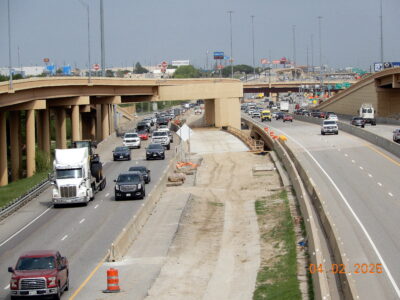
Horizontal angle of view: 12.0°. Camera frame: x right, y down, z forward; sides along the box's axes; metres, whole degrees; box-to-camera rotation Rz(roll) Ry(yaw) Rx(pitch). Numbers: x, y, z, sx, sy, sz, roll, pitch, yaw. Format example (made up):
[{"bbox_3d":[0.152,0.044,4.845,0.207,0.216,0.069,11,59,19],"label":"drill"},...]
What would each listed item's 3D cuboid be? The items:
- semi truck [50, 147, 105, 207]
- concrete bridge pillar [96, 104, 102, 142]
[{"bbox_3d":[-8.920,1.530,142.700,2.600,4.050,21.000,-1,3,1],"label":"semi truck"},{"bbox_3d":[-15.050,-4.000,285.000,0.870,6.000,0.870,-1,3,0],"label":"concrete bridge pillar"}]

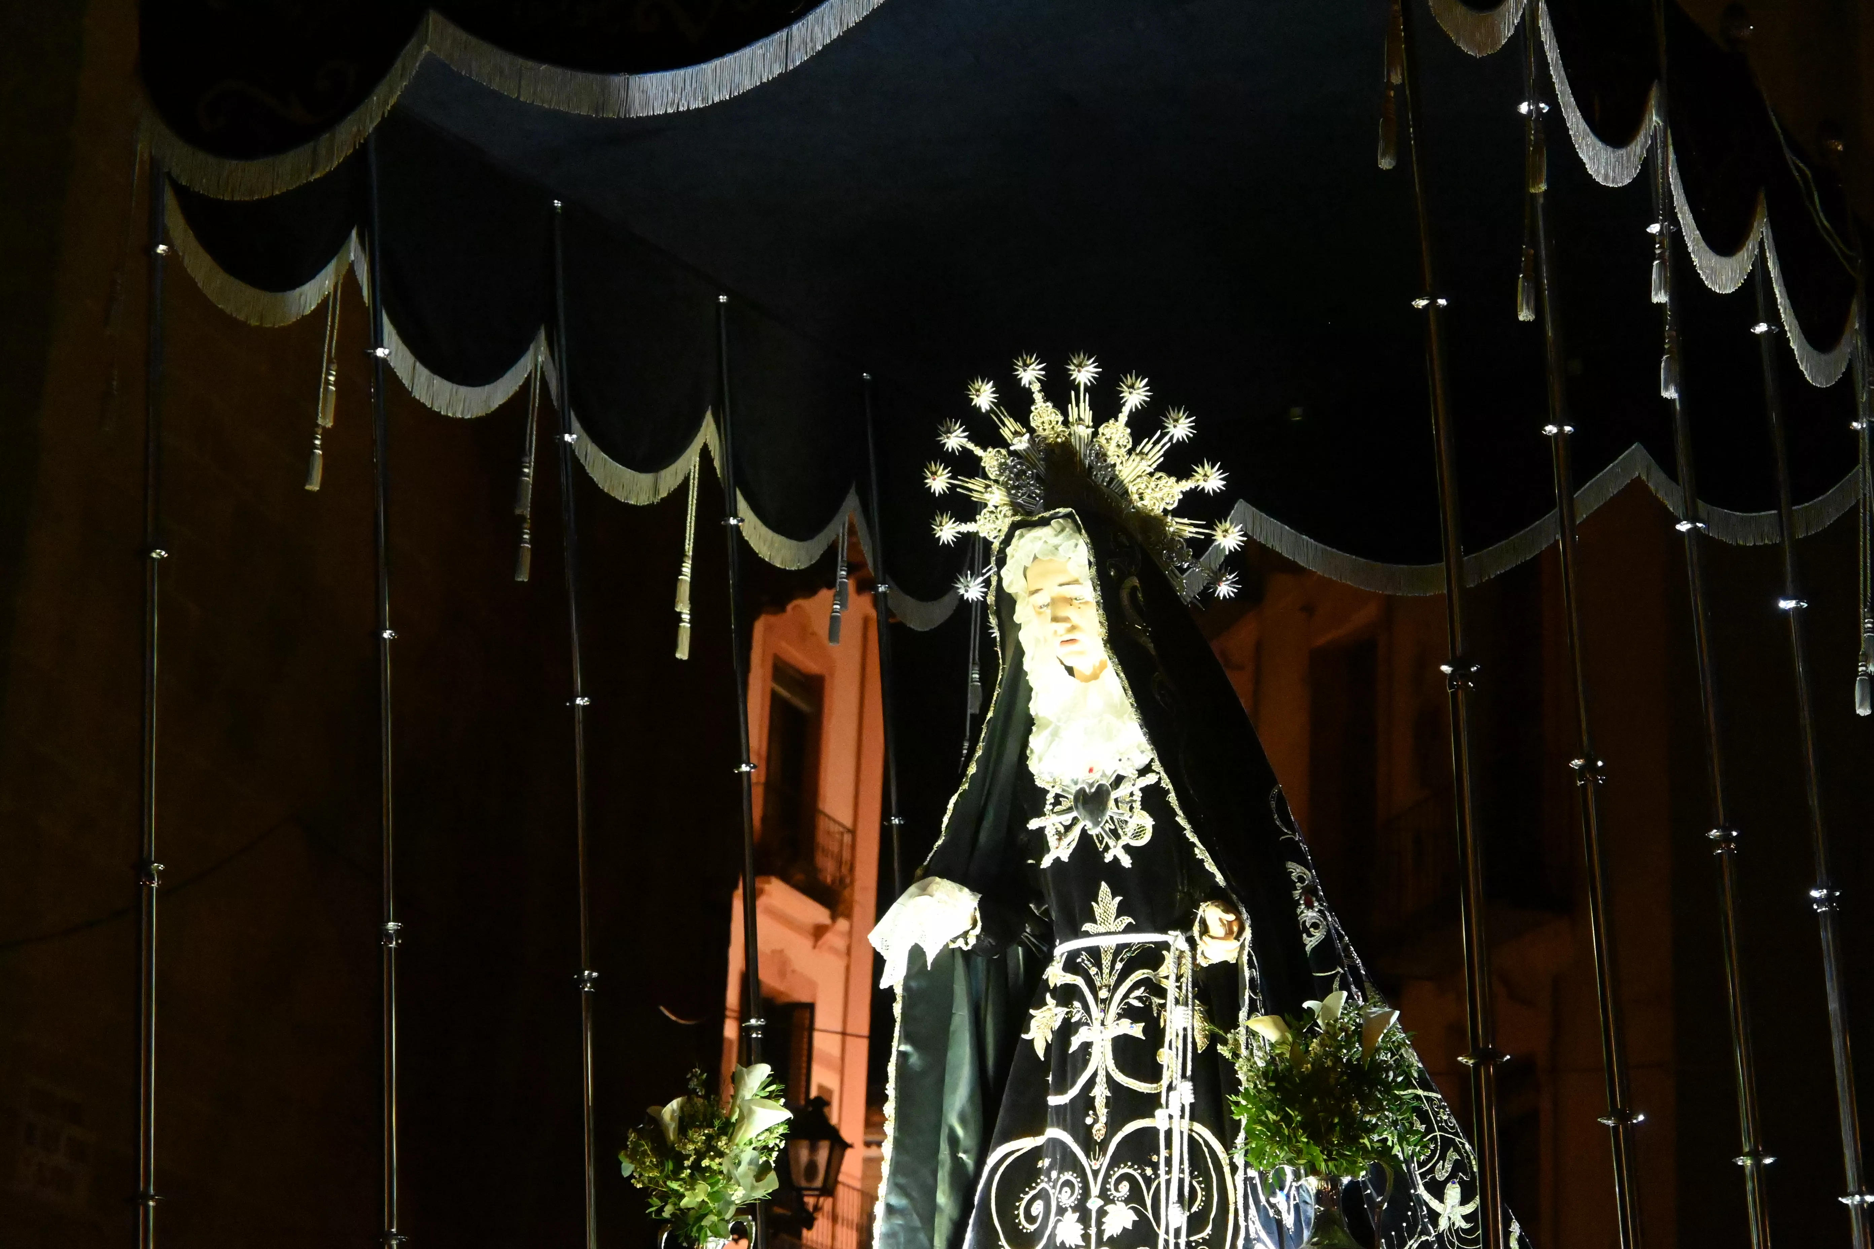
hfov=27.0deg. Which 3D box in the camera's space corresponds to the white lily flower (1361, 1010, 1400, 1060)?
[{"bbox_3d":[0.613,0.567,5.394,0.062,0.080,0.060,-13,-18,34],"label":"white lily flower"}]

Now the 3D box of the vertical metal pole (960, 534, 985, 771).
[{"bbox_3d":[0.077,0.065,8.184,0.050,0.560,0.050,-3,-15,0],"label":"vertical metal pole"}]

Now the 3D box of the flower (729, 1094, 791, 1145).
[{"bbox_3d":[-0.261,0.734,5.789,0.090,0.080,0.075,-11,-17,28],"label":"flower"}]

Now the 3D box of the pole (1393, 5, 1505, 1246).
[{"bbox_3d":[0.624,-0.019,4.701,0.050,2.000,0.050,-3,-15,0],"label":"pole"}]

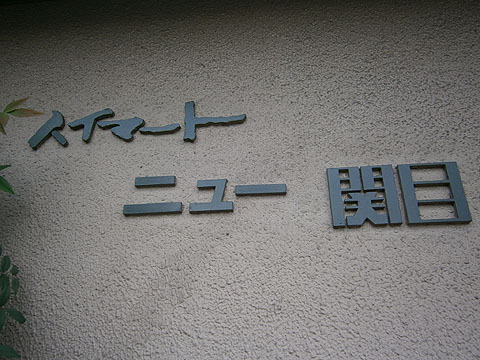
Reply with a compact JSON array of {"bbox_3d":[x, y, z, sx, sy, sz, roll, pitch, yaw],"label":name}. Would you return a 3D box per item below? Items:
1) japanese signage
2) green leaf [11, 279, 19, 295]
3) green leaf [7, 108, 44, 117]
[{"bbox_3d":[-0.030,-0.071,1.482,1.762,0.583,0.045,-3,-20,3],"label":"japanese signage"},{"bbox_3d":[-0.730,0.346,1.170,0.026,0.052,0.020,-3,-20,3],"label":"green leaf"},{"bbox_3d":[-0.663,-0.210,1.120,0.112,0.028,0.030,-3,-20,3],"label":"green leaf"}]

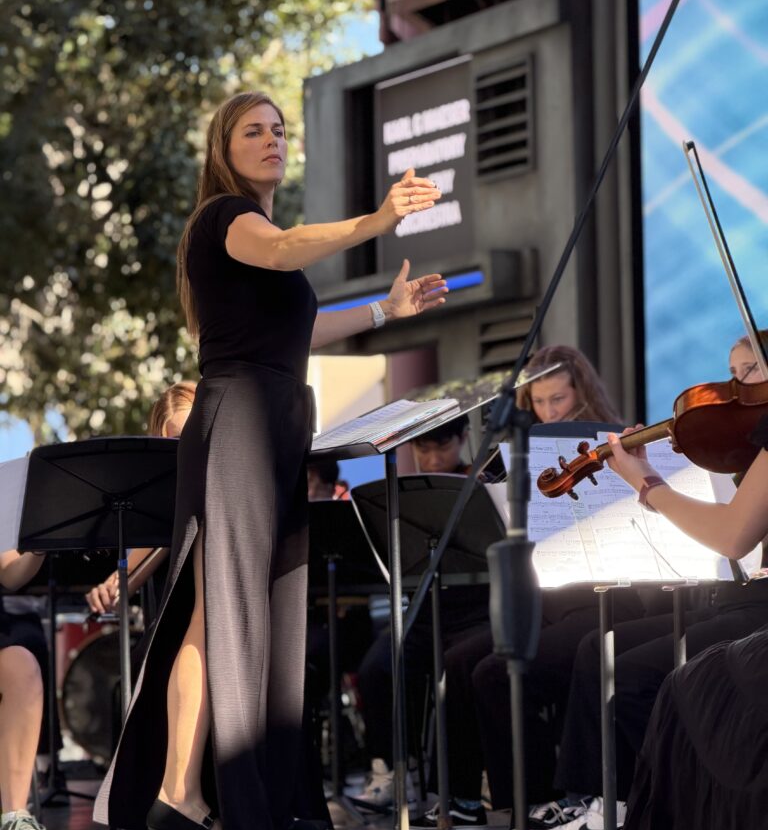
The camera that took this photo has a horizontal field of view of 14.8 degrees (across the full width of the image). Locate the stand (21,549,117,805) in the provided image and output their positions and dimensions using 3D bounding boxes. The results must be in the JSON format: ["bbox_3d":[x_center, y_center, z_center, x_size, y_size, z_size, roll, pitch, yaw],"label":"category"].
[{"bbox_3d":[-1.143,0.808,10.200,0.510,1.000,0.450,-1,-3,-6],"label":"stand"}]

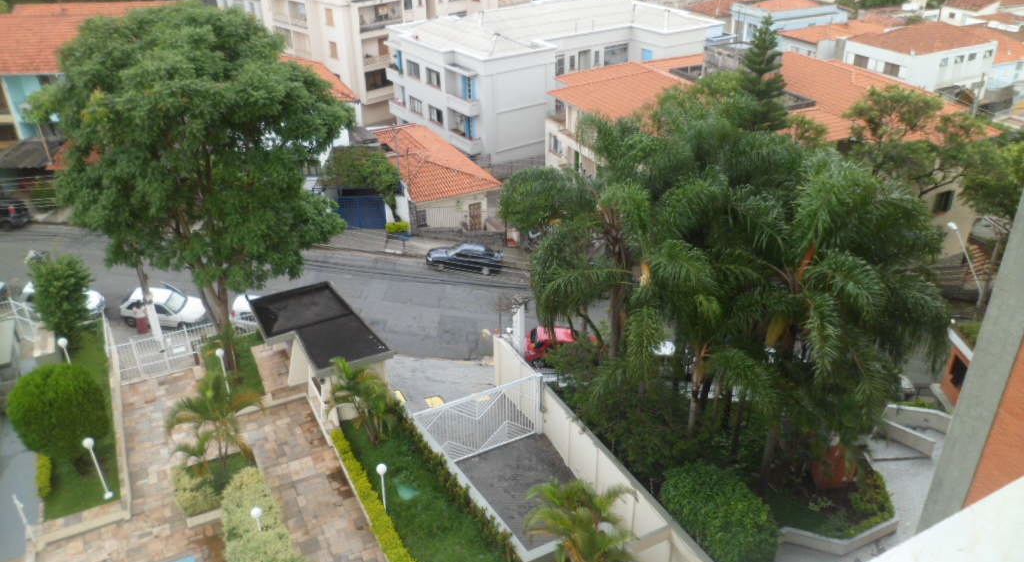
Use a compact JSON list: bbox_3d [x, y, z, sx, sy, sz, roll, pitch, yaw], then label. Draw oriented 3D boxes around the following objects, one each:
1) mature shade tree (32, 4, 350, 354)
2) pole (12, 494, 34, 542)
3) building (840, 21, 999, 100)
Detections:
[{"bbox_3d":[-10.757,-2.488,28.455,10.200,14.600,9.800,-1,29,0],"label":"mature shade tree"},{"bbox_3d":[-14.962,7.237,23.544,0.180,1.891,0.180,-2,29,0],"label":"pole"},{"bbox_3d":[49.754,-27.293,94.538,14.800,8.300,9.800,-14,31,-22],"label":"building"}]

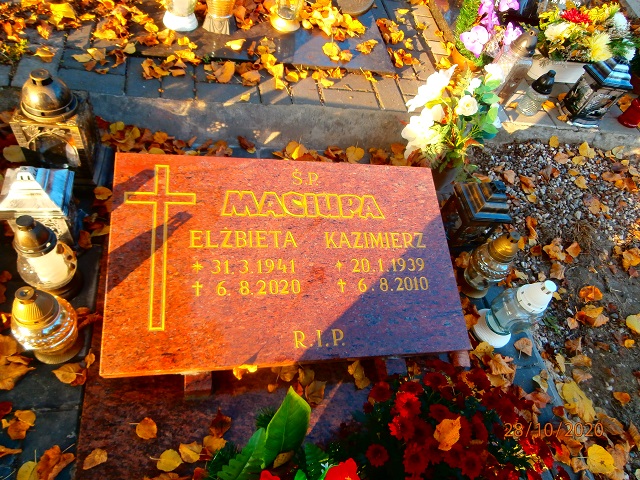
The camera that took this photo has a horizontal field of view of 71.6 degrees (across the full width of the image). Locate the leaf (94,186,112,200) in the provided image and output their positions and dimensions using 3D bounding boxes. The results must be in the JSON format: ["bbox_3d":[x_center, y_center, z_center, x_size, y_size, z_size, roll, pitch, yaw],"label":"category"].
[{"bbox_3d":[-0.553,-0.118,1.127,0.042,0.010,0.037,40,53,14],"label":"leaf"}]

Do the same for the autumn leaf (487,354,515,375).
[{"bbox_3d":[0.455,0.314,1.119,0.062,0.020,0.050,30,63,15],"label":"autumn leaf"}]

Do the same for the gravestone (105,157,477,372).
[{"bbox_3d":[-0.056,0.036,0.976,0.740,0.045,0.453,0,69,-15],"label":"gravestone"}]

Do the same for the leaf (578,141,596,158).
[{"bbox_3d":[1.060,-0.348,1.756,0.063,0.016,0.096,43,54,16],"label":"leaf"}]

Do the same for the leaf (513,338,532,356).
[{"bbox_3d":[0.544,0.279,1.183,0.052,0.013,0.046,26,51,4],"label":"leaf"}]

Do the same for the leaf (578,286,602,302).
[{"bbox_3d":[0.827,0.165,1.356,0.083,0.016,0.052,-4,55,-20],"label":"leaf"}]

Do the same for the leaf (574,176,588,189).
[{"bbox_3d":[0.966,-0.212,1.643,0.049,0.009,0.066,13,51,-8],"label":"leaf"}]

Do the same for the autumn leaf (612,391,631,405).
[{"bbox_3d":[0.801,0.417,1.173,0.045,0.010,0.030,-4,55,-20],"label":"autumn leaf"}]

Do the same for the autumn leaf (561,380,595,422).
[{"bbox_3d":[0.655,0.409,1.125,0.071,0.014,0.097,-27,65,-32],"label":"autumn leaf"}]

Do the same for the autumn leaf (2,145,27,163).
[{"bbox_3d":[-0.772,-0.216,1.127,0.042,0.011,0.074,-29,66,-32],"label":"autumn leaf"}]

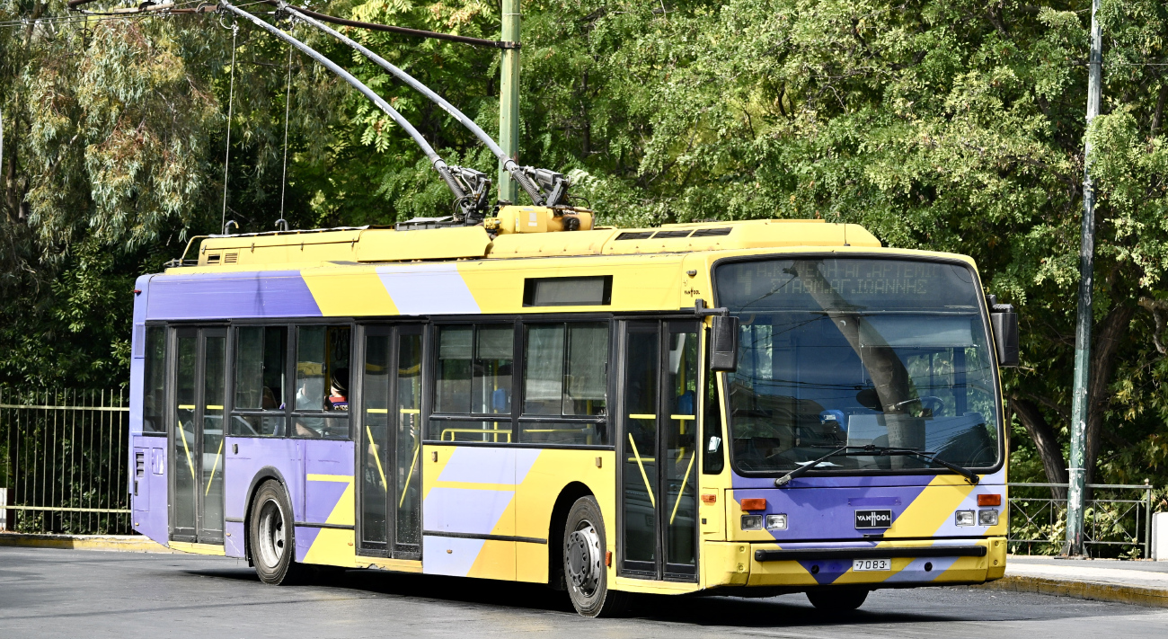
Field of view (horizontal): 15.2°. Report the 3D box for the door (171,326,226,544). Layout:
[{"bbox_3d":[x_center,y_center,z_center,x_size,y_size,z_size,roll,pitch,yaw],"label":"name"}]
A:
[{"bbox_3d":[-3.515,1.056,40.355,0.080,1.960,1.175,1,-1,-31],"label":"door"}]

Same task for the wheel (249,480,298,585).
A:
[{"bbox_3d":[-2.730,1.953,40.198,0.300,0.950,0.950,0,-1,-28],"label":"wheel"}]

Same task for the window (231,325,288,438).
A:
[{"bbox_3d":[-2.976,0.567,40.382,0.060,1.017,1.214,3,-2,-28],"label":"window"}]

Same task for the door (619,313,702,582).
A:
[{"bbox_3d":[0.607,0.990,33.434,0.080,1.951,1.176,1,-1,-31],"label":"door"}]

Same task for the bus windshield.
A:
[{"bbox_3d":[2.135,0.342,33.495,2.420,1.710,0.260,0,-11,-28],"label":"bus windshield"}]

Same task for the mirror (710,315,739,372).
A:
[{"bbox_3d":[1.053,0.181,32.722,0.230,0.420,0.140,0,-1,-5],"label":"mirror"}]

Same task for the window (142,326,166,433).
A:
[{"bbox_3d":[-4.139,0.580,42.526,0.060,1.044,0.532,3,-2,-28],"label":"window"}]

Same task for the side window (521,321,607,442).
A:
[{"bbox_3d":[-0.143,0.507,34.673,0.050,0.942,1.379,1,-1,-31],"label":"side window"}]

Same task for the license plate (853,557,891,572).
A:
[{"bbox_3d":[2.183,1.853,33.140,0.335,0.095,0.015,1,-1,-31],"label":"license plate"}]

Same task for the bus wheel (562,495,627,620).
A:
[{"bbox_3d":[0.142,1.865,34.456,0.290,0.955,0.955,0,-1,-26],"label":"bus wheel"}]

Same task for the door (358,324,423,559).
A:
[{"bbox_3d":[-1.614,1.030,37.163,0.080,1.952,1.176,1,-1,-31],"label":"door"}]

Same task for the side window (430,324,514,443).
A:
[{"bbox_3d":[-0.921,0.534,36.596,0.060,1.000,1.504,3,-2,-28],"label":"side window"}]

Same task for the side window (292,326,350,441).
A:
[{"bbox_3d":[-2.272,0.547,38.246,0.050,0.967,1.108,1,-1,-31],"label":"side window"}]

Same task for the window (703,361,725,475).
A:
[{"bbox_3d":[1.006,0.613,33.034,0.060,1.097,0.330,3,-2,-28],"label":"window"}]

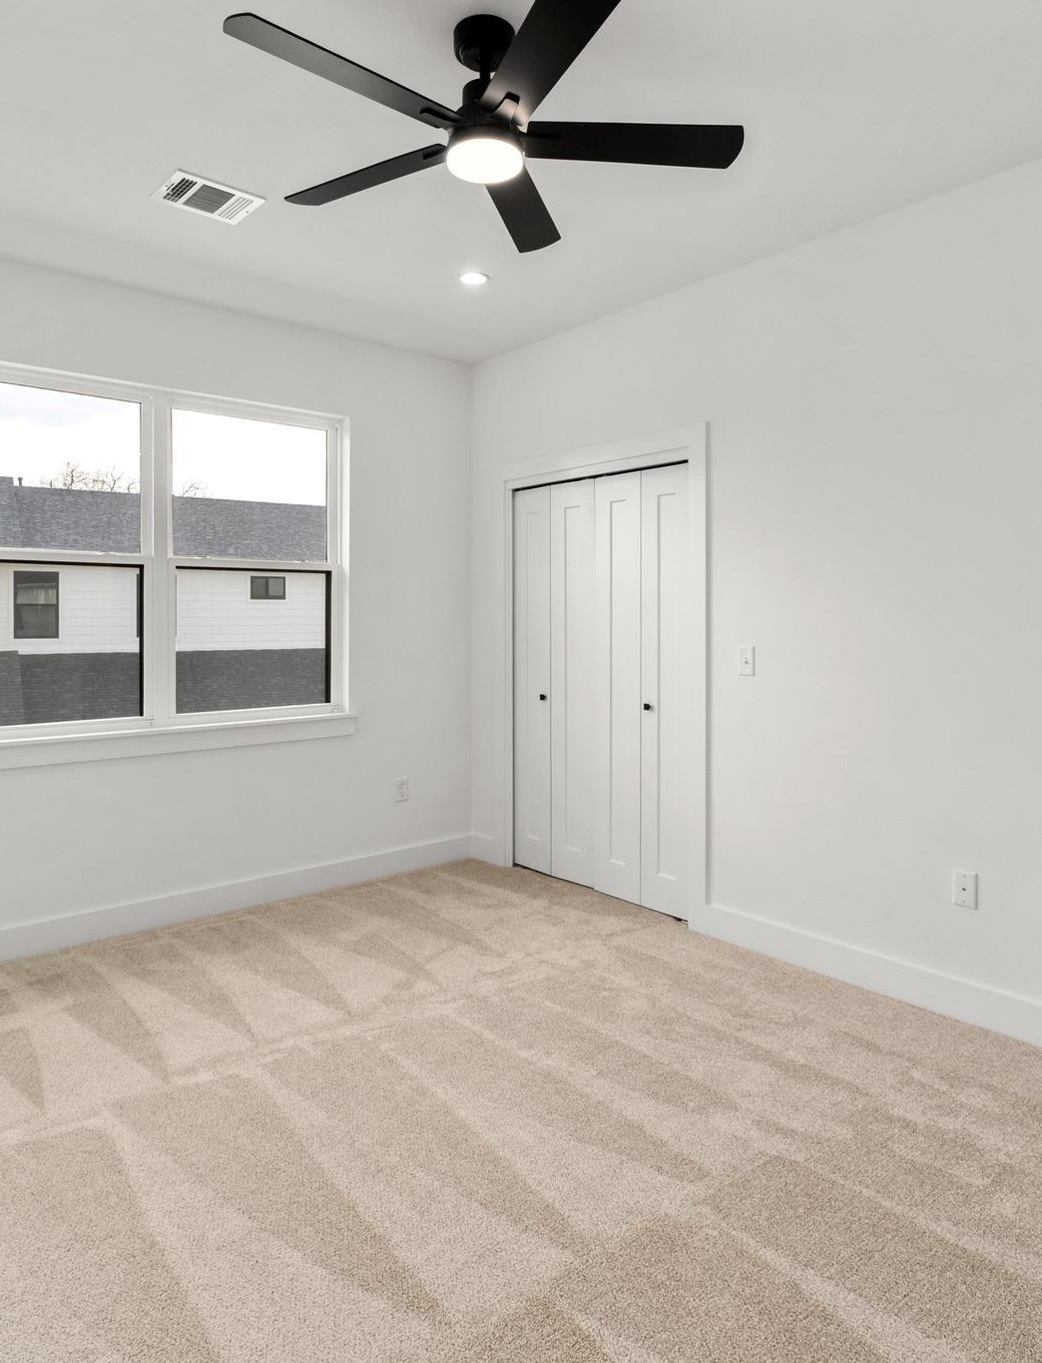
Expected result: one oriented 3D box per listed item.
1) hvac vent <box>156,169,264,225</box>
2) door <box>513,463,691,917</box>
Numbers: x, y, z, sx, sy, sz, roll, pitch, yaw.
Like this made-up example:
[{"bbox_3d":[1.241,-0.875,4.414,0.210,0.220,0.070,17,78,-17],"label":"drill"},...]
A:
[{"bbox_3d":[-1.039,-1.593,2.830,0.290,0.020,0.250,-4,5,-41],"label":"hvac vent"},{"bbox_3d":[0.356,0.010,4.107,0.045,1.980,1.160,-2,3,-41],"label":"door"}]

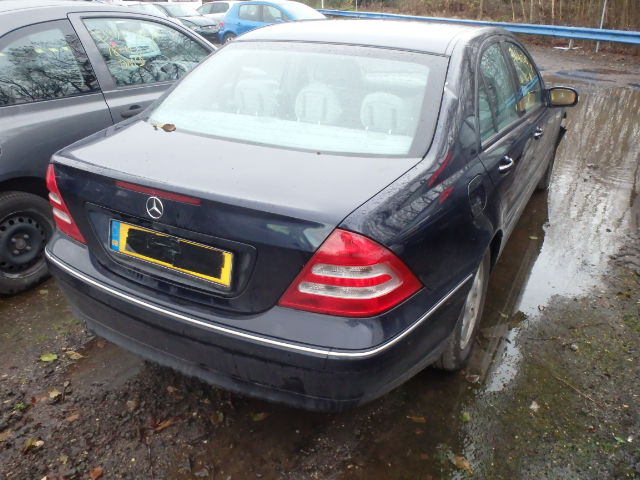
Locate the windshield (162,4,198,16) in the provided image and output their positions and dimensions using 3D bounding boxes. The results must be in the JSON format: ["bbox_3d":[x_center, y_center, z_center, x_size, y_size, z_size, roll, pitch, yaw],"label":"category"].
[{"bbox_3d":[-4.850,-7.979,18.000,1.350,0.150,0.750,-25,67,-43],"label":"windshield"}]

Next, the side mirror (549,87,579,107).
[{"bbox_3d":[1.665,-0.997,3.563,0.210,0.145,0.130,14,28,25],"label":"side mirror"}]

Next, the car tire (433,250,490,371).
[{"bbox_3d":[0.597,0.270,2.341,0.205,0.630,0.630,14,28,25],"label":"car tire"}]

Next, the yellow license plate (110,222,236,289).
[{"bbox_3d":[-0.498,0.039,1.687,0.520,0.112,0.015,14,18,25],"label":"yellow license plate"}]

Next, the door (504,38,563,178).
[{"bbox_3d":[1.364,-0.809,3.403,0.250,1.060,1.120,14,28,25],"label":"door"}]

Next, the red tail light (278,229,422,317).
[{"bbox_3d":[0.089,0.083,1.483,0.420,0.280,0.160,4,25,7],"label":"red tail light"}]

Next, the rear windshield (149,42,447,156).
[{"bbox_3d":[-0.119,-0.615,2.147,1.300,0.120,0.750,14,54,25],"label":"rear windshield"}]

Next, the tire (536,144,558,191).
[{"bbox_3d":[1.909,-0.730,4.522,0.205,0.630,0.630,14,28,25],"label":"tire"}]

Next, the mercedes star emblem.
[{"bbox_3d":[-0.506,-0.099,1.601,0.075,0.076,0.012,14,28,25],"label":"mercedes star emblem"}]

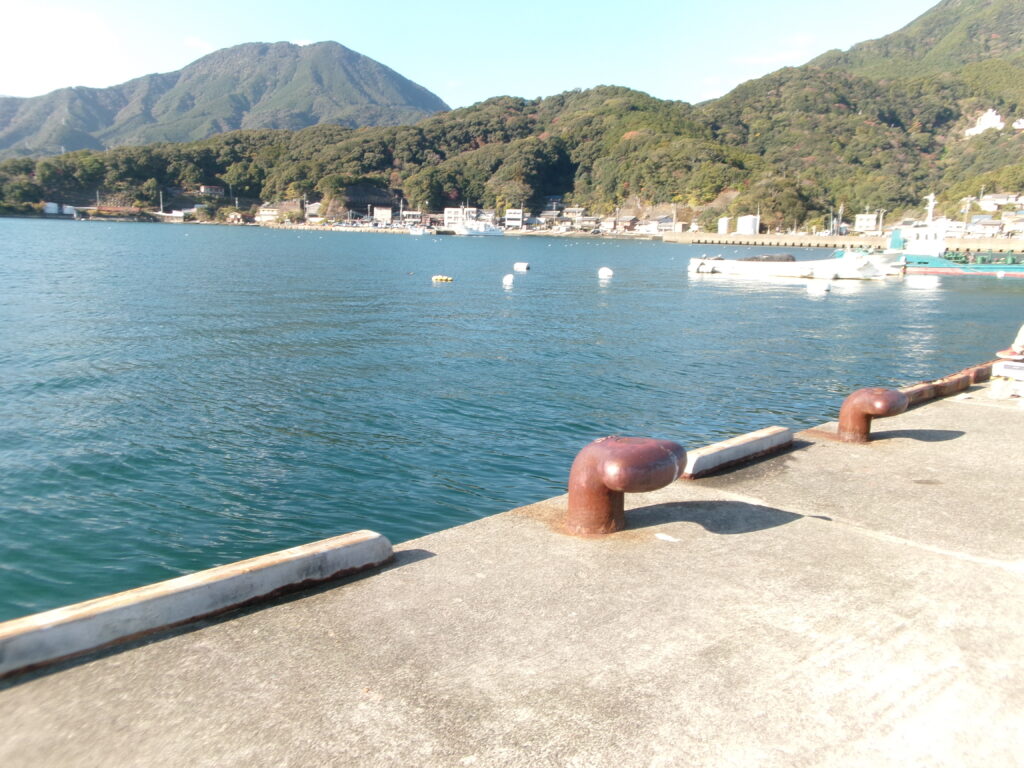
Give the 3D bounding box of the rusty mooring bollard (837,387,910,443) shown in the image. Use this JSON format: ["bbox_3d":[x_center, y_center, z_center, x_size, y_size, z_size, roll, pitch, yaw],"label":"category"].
[{"bbox_3d":[3.129,0.247,7.175,0.540,0.475,0.490,11,13,41],"label":"rusty mooring bollard"}]

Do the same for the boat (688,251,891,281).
[{"bbox_3d":[17.421,-7.439,52.000,12.400,1.800,2.600,2,10,-3],"label":"boat"}]

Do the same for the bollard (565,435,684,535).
[{"bbox_3d":[0.567,0.527,4.340,0.560,0.500,0.500,11,13,41],"label":"bollard"}]

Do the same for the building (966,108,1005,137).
[{"bbox_3d":[274.393,-151.539,480.000,23.000,15.000,14.000,6,10,19],"label":"building"}]

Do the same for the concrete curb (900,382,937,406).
[{"bbox_3d":[4.052,0.127,8.444,0.155,0.120,1.400,11,12,42],"label":"concrete curb"}]

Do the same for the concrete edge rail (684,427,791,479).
[{"bbox_3d":[1.722,0.494,6.235,0.140,0.145,1.620,11,13,41],"label":"concrete edge rail"}]

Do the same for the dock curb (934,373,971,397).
[{"bbox_3d":[4.327,0.001,8.239,0.135,0.133,0.985,12,15,43],"label":"dock curb"}]

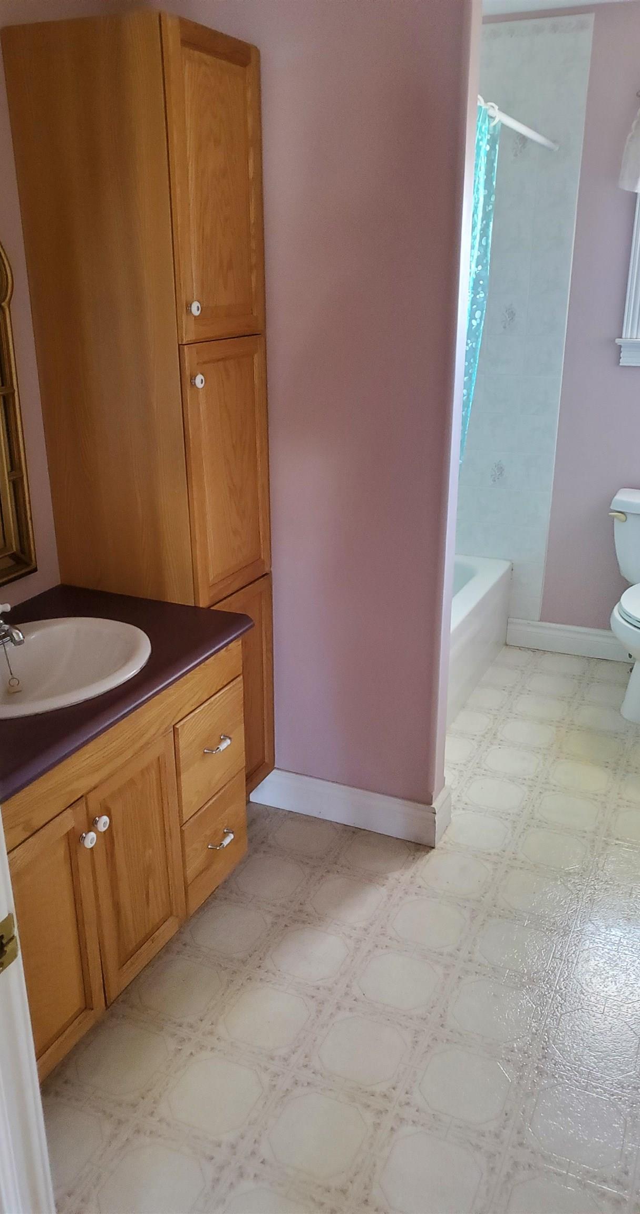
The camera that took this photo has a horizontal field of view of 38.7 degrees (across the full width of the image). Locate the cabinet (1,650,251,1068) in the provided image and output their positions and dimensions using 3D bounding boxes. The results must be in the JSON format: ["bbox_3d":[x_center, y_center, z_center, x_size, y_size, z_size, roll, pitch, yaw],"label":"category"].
[{"bbox_3d":[-0.625,0.532,1.994,0.572,0.760,0.925,9,22,23],"label":"cabinet"}]

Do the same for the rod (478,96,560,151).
[{"bbox_3d":[0.579,-1.464,2.751,0.028,0.028,1.480,9,22,23],"label":"rod"}]

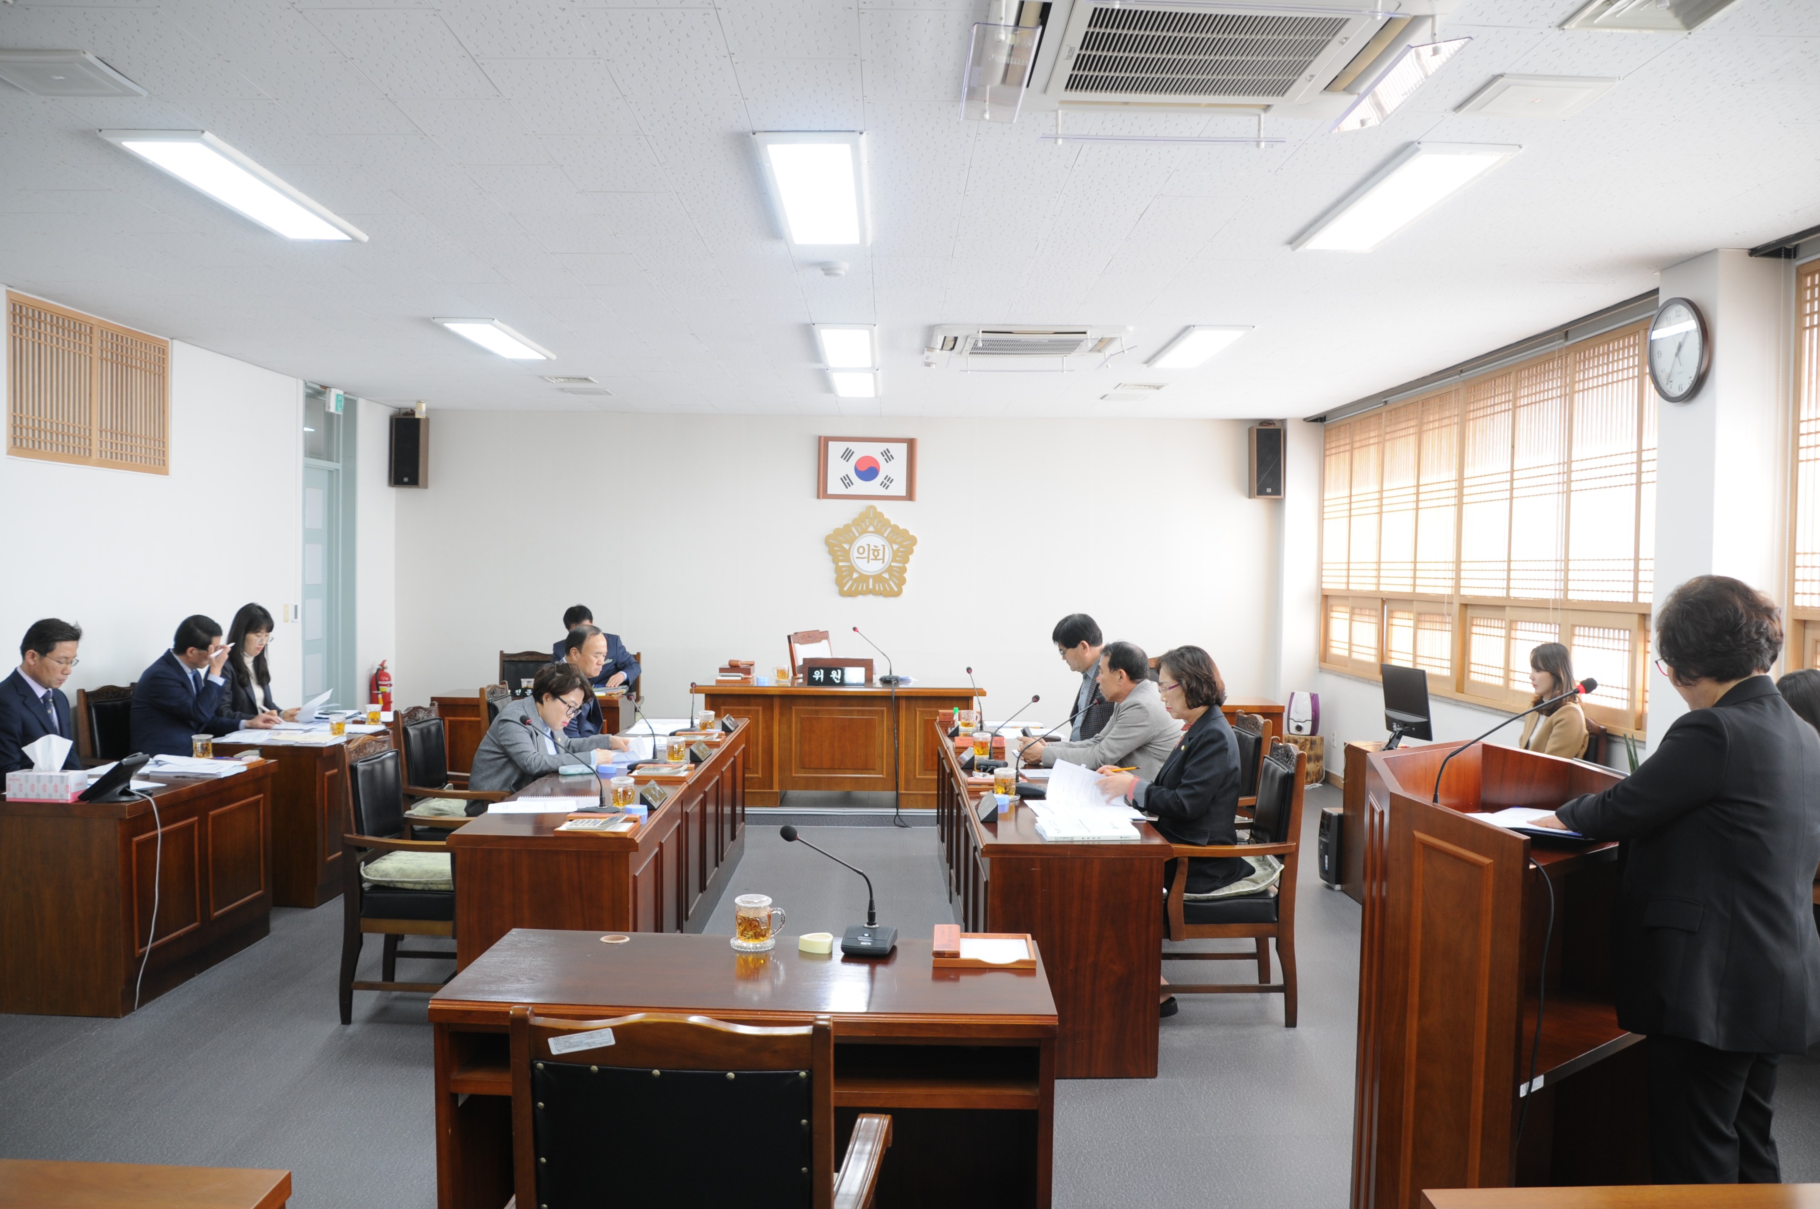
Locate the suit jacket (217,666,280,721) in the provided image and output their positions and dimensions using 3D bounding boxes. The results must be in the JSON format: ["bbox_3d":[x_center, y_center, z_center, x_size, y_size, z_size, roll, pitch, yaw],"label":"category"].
[{"bbox_3d":[-3.502,0.579,7.107,0.430,0.540,0.430,1,1,14],"label":"suit jacket"}]

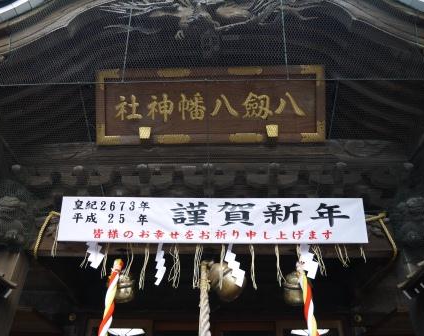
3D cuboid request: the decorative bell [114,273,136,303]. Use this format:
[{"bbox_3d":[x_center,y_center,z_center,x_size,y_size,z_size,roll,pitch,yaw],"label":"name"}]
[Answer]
[{"bbox_3d":[-0.930,1.275,3.850,0.250,0.320,0.250,0,-34,0],"label":"decorative bell"}]

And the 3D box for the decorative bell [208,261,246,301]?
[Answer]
[{"bbox_3d":[0.144,1.204,3.880,0.380,0.460,0.380,-37,-27,-22],"label":"decorative bell"}]

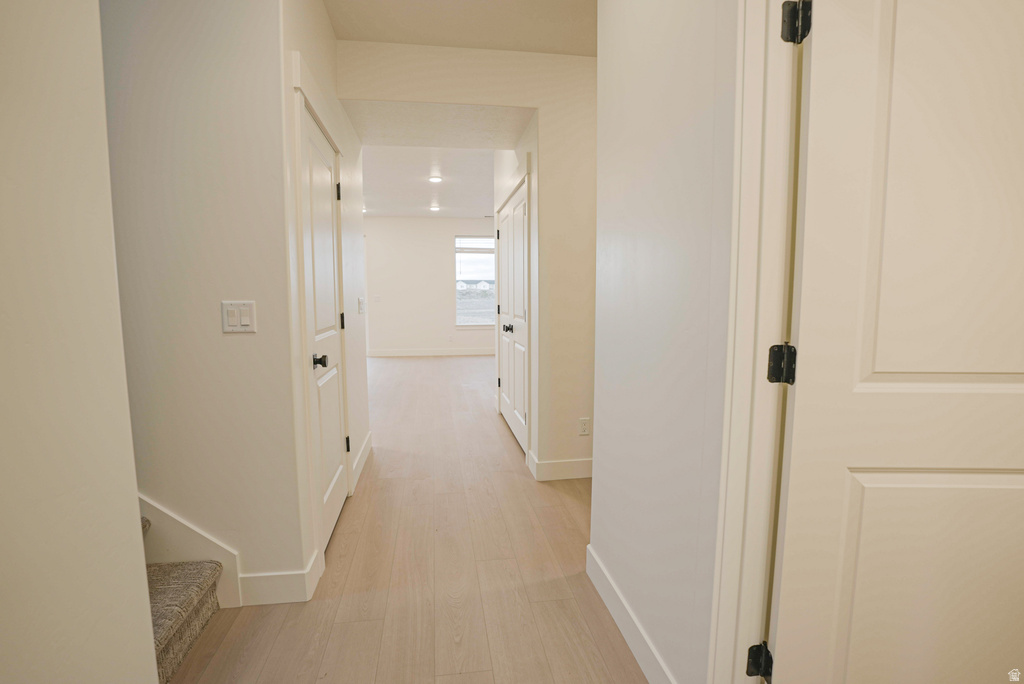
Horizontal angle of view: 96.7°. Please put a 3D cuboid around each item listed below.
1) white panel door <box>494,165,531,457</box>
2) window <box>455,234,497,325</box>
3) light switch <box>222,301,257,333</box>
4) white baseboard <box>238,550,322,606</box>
[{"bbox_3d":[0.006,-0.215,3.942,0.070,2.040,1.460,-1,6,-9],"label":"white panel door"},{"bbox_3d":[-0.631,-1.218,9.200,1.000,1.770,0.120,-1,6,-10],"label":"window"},{"bbox_3d":[-1.009,-0.091,1.682,0.114,0.117,0.012,-1,6,-10],"label":"light switch"},{"bbox_3d":[-0.943,0.964,1.877,0.265,0.131,0.184,-1,6,-10],"label":"white baseboard"}]

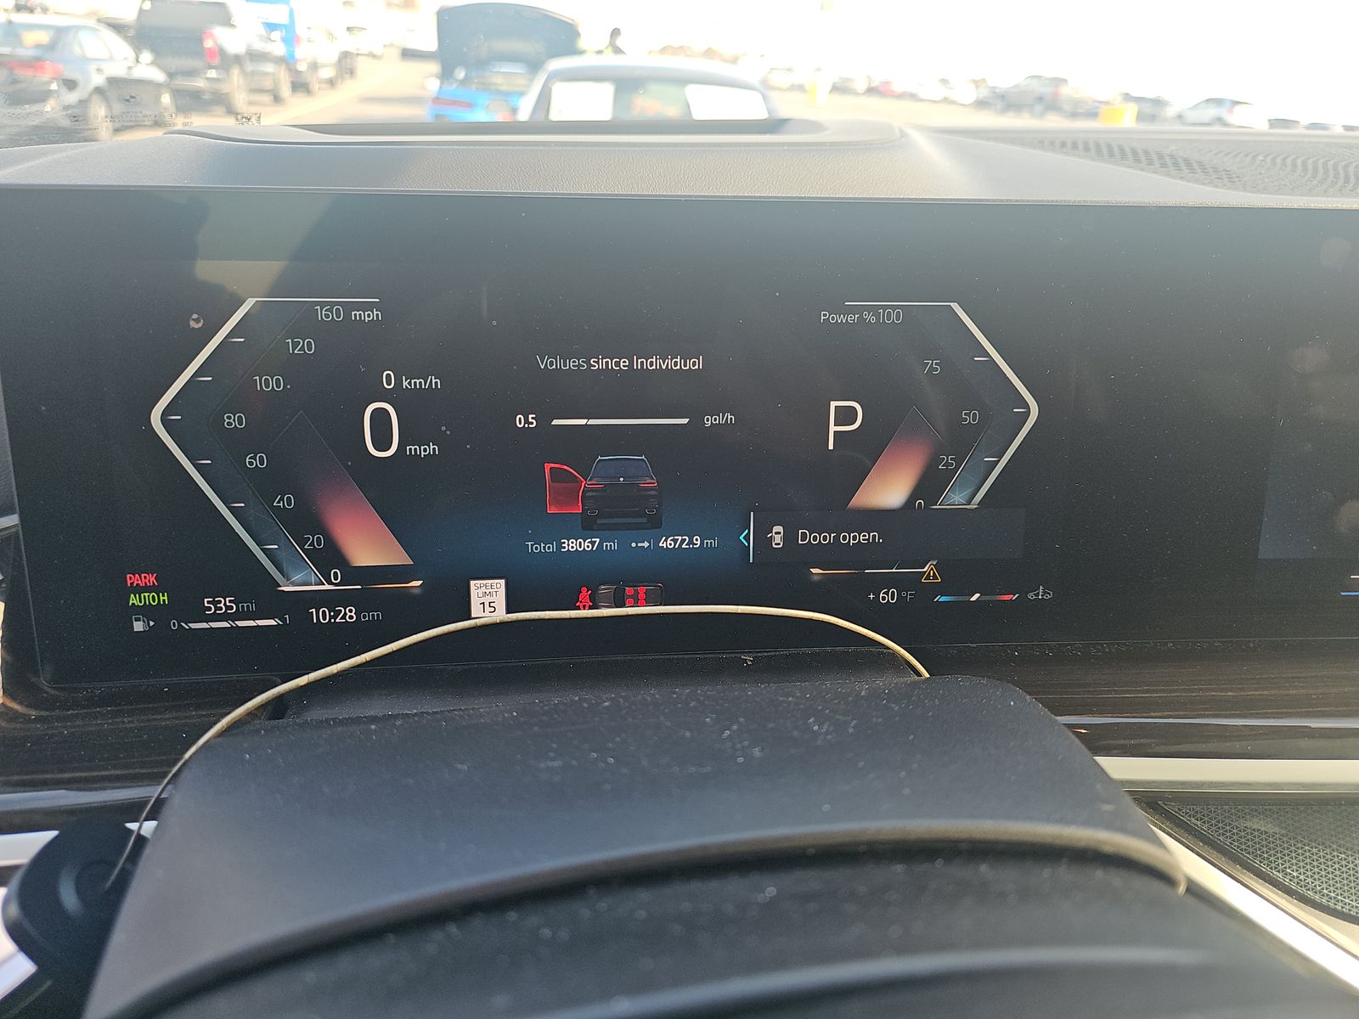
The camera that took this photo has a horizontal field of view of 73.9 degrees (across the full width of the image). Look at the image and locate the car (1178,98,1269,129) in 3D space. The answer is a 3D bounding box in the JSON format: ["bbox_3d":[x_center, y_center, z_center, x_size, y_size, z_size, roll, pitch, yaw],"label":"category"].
[{"bbox_3d":[29.289,-21.523,48.989,1.820,1.500,4.500,-3,27,-12],"label":"car"}]

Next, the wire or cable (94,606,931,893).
[{"bbox_3d":[-0.024,0.044,0.180,0.165,0.042,0.055,1,26,-4],"label":"wire or cable"}]

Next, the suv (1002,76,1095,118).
[{"bbox_3d":[17.444,-19.945,43.577,1.950,1.820,5.400,-3,27,-12],"label":"suv"}]

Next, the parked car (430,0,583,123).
[{"bbox_3d":[-2.052,-4.967,10.876,1.880,1.800,4.750,-2,27,-11],"label":"parked car"}]

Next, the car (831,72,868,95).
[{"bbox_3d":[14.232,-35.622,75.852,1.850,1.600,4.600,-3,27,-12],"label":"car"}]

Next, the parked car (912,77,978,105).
[{"bbox_3d":[15.654,-24.803,53.486,1.850,1.650,4.600,-3,27,-12],"label":"parked car"}]

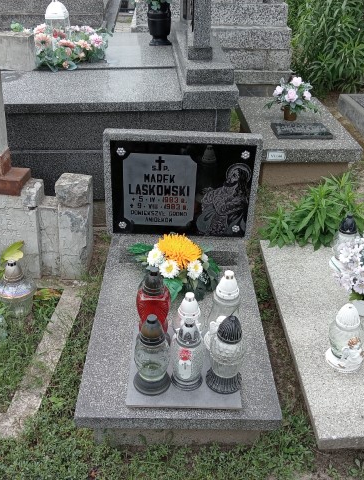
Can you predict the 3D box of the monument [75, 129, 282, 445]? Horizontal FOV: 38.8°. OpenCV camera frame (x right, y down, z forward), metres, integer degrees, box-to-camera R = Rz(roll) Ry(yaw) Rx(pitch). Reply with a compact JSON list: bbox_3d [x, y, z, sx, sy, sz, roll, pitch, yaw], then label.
[{"bbox_3d":[-0.009,0.102,1.968,0.660,0.685,1.090,1,31,-1],"label":"monument"}]

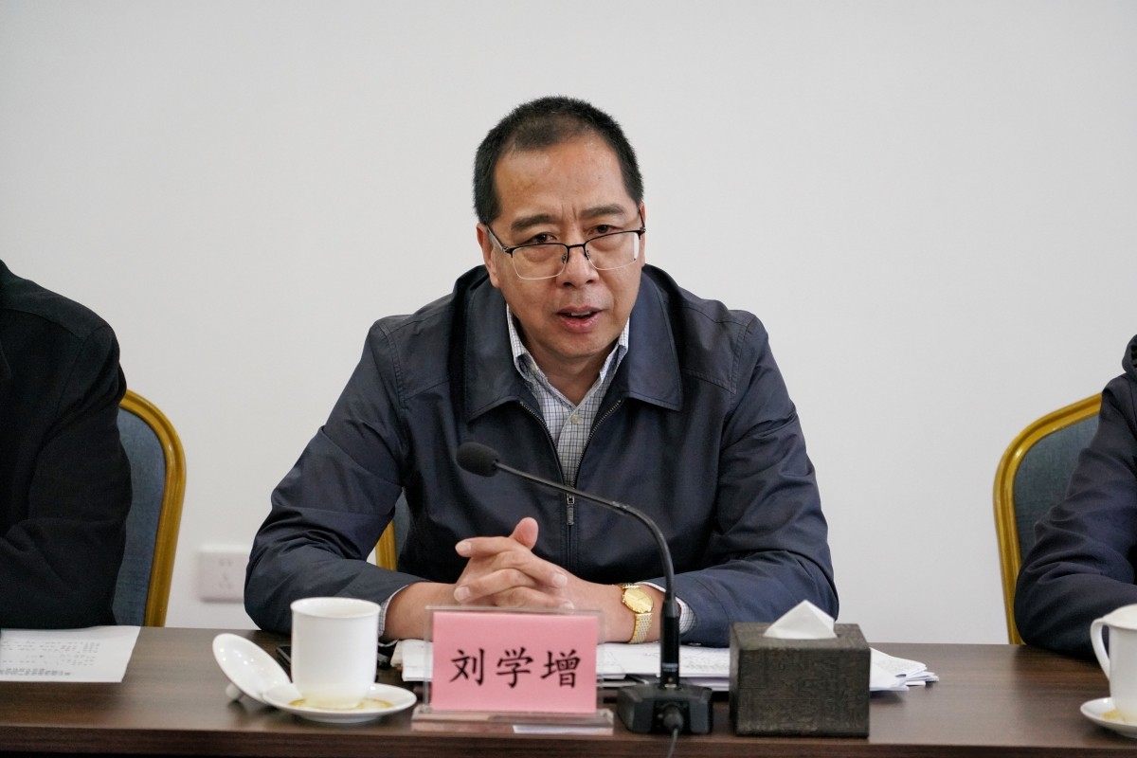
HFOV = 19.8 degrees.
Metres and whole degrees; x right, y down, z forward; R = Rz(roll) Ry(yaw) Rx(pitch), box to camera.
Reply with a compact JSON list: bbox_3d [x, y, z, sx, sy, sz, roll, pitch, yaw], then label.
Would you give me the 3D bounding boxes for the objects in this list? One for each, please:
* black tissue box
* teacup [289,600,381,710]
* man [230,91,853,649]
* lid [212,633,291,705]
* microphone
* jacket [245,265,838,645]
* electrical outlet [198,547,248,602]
[{"bbox_3d":[0.212,0.277,2.997,0.120,0.082,0.118,1,7,-1],"label":"black tissue box"},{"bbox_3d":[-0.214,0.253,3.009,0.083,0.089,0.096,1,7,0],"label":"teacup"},{"bbox_3d":[-0.034,0.343,3.497,0.620,1.300,0.660,1,7,0],"label":"man"},{"bbox_3d":[-0.303,0.282,3.027,0.090,0.035,0.090,43,24,0],"label":"lid"},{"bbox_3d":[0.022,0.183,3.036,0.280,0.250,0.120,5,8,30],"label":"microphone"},{"bbox_3d":[-0.030,0.190,3.468,0.620,0.620,0.500,1,7,0],"label":"jacket"},{"bbox_3d":[-0.535,0.305,5.074,0.086,0.086,0.014,1,7,0],"label":"electrical outlet"}]

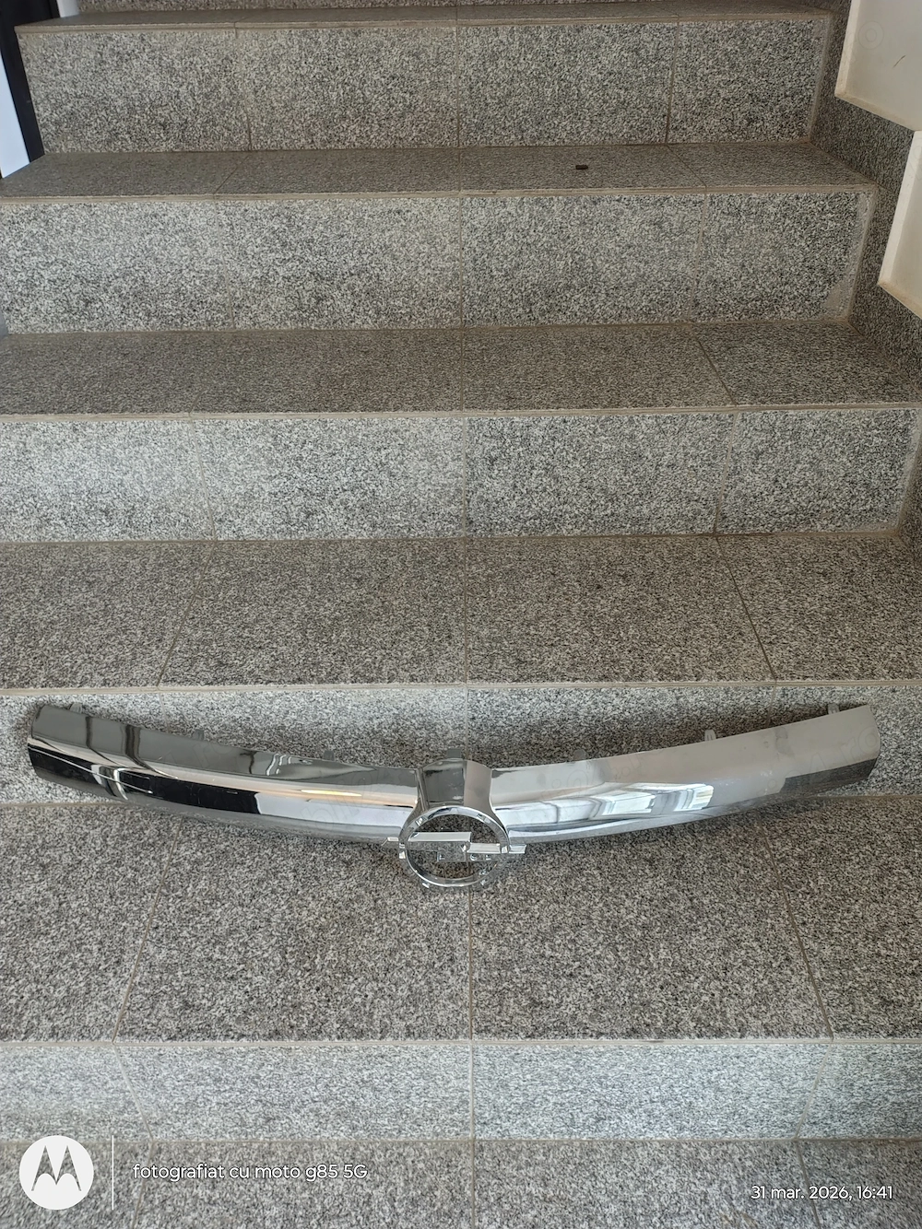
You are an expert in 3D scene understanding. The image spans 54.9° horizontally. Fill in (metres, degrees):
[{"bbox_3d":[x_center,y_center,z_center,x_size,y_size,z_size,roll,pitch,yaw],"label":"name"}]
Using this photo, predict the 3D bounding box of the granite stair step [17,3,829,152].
[{"bbox_3d":[-0.061,-0.931,1.530,1.255,0.178,0.298,-1,39,0],"label":"granite stair step"}]

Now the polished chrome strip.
[{"bbox_3d":[-0.007,0.202,0.973,0.954,0.161,0.127,-1,39,0],"label":"polished chrome strip"}]

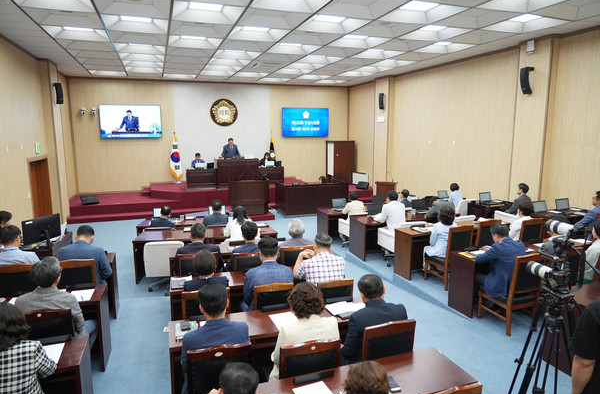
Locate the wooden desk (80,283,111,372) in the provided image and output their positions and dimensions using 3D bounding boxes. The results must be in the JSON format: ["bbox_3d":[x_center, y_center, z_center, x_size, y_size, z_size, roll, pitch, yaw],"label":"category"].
[{"bbox_3d":[-2.568,1.361,3.959,1.200,0.730,0.460,-3,9,-14],"label":"wooden desk"}]

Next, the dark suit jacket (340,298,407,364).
[{"bbox_3d":[0.532,1.050,3.145,0.520,0.630,0.420,-3,9,-16],"label":"dark suit jacket"}]

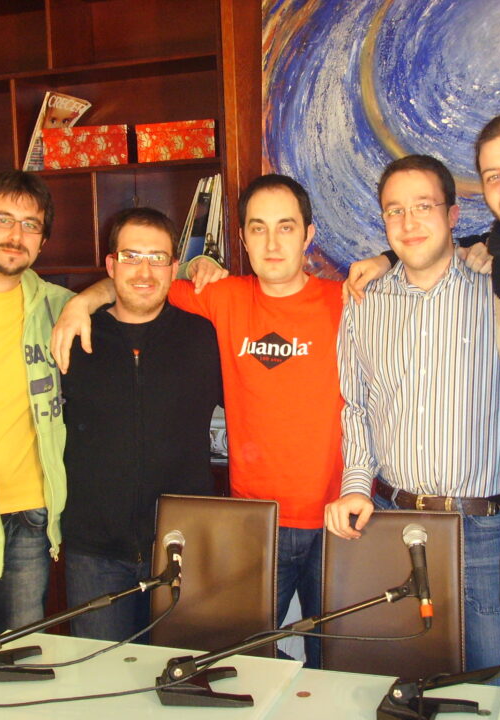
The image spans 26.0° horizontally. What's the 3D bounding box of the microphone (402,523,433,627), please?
[{"bbox_3d":[0.348,0.441,2.223,0.052,0.210,0.052,-8,-18,7],"label":"microphone"}]

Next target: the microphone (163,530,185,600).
[{"bbox_3d":[-0.169,0.461,2.441,0.052,0.052,0.198,-2,41,-4],"label":"microphone"}]

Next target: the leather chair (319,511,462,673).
[{"bbox_3d":[0.267,0.886,2.253,0.380,1.038,0.560,0,5,16],"label":"leather chair"}]

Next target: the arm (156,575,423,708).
[{"bbox_3d":[0.084,0.558,2.197,0.552,0.221,0.163,-2,5,-6],"label":"arm"}]

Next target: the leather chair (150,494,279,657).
[{"bbox_3d":[-0.149,0.881,2.438,0.380,1.042,0.560,0,5,19],"label":"leather chair"}]

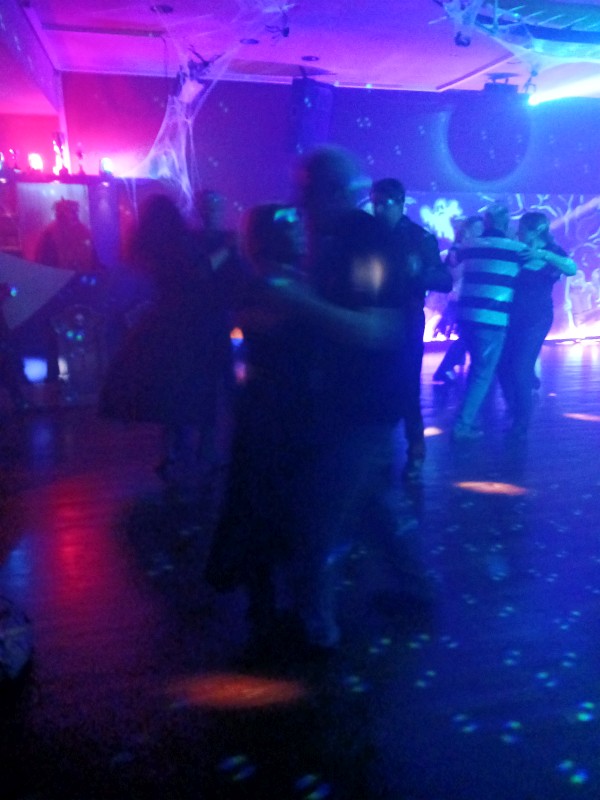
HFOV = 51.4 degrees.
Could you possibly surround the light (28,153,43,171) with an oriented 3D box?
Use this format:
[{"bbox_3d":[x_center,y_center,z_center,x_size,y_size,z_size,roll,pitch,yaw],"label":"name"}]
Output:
[{"bbox_3d":[-2.594,-2.339,6.119,0.140,0.180,0.140,-4,16,-14],"label":"light"}]

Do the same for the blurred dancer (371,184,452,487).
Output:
[{"bbox_3d":[0.635,-0.392,3.802,0.600,1.800,0.450,3,16,10],"label":"blurred dancer"}]

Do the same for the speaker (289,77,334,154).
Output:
[{"bbox_3d":[0.115,-2.832,6.221,0.350,0.680,0.320,-13,30,-40],"label":"speaker"}]

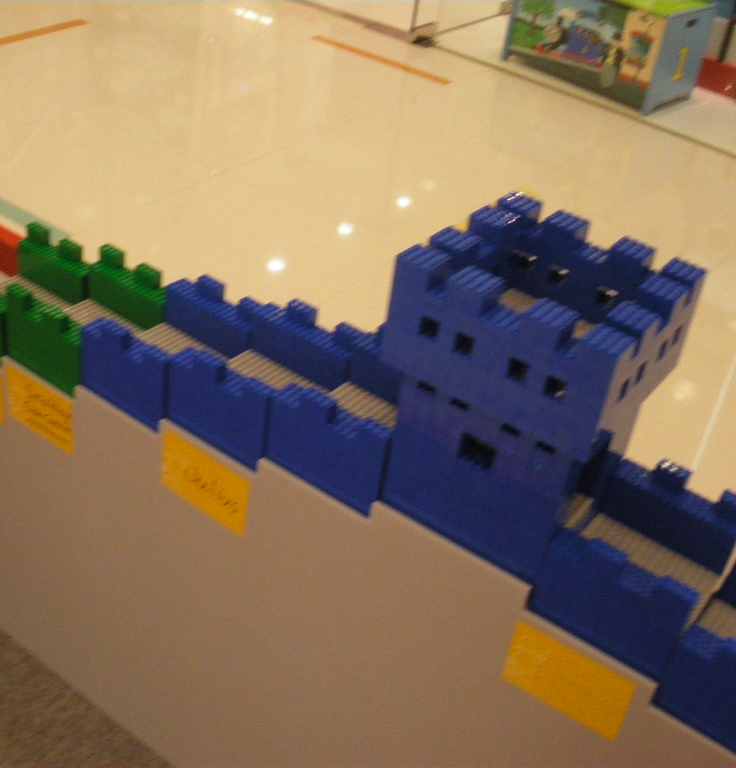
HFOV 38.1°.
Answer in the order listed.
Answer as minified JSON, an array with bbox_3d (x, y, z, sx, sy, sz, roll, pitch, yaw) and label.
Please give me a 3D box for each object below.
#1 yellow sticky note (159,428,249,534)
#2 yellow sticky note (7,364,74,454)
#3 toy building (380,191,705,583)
[{"bbox_3d":[-0.169,0.104,1.110,0.118,0.076,0.002,27,38,25],"label":"yellow sticky note"},{"bbox_3d":[-0.381,0.030,1.245,0.118,0.076,0.002,27,38,25],"label":"yellow sticky note"},{"bbox_3d":[0.139,0.005,0.929,0.192,0.252,0.192,27,38,25],"label":"toy building"}]

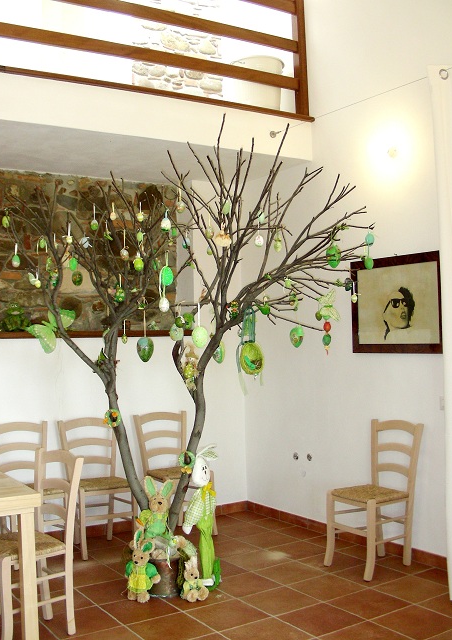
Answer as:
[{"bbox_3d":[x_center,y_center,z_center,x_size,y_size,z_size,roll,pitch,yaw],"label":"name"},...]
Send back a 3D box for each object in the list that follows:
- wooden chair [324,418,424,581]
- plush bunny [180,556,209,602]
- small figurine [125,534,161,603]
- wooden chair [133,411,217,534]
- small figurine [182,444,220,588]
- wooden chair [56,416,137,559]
[{"bbox_3d":[0.916,1.085,4.379,0.503,0.880,0.445,-1,-3,-30],"label":"wooden chair"},{"bbox_3d":[-0.178,1.430,3.928,0.125,0.240,0.140,-1,-3,-32],"label":"plush bunny"},{"bbox_3d":[-0.471,1.378,3.956,0.190,0.370,0.140,-3,-3,25],"label":"small figurine"},{"bbox_3d":[-0.375,1.180,5.384,0.445,0.880,0.503,-1,-3,-35],"label":"wooden chair"},{"bbox_3d":[-0.137,1.142,4.135,0.200,0.830,0.190,0,-3,-38],"label":"small figurine"},{"bbox_3d":[-0.908,1.187,5.055,0.445,0.880,0.503,-1,-3,-29],"label":"wooden chair"}]

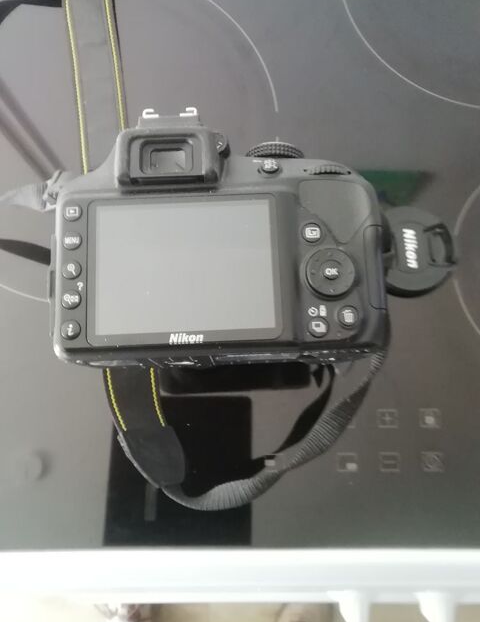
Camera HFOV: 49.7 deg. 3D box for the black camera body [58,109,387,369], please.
[{"bbox_3d":[-0.008,-0.022,0.237,0.124,0.139,0.099,-2,80,0],"label":"black camera body"}]

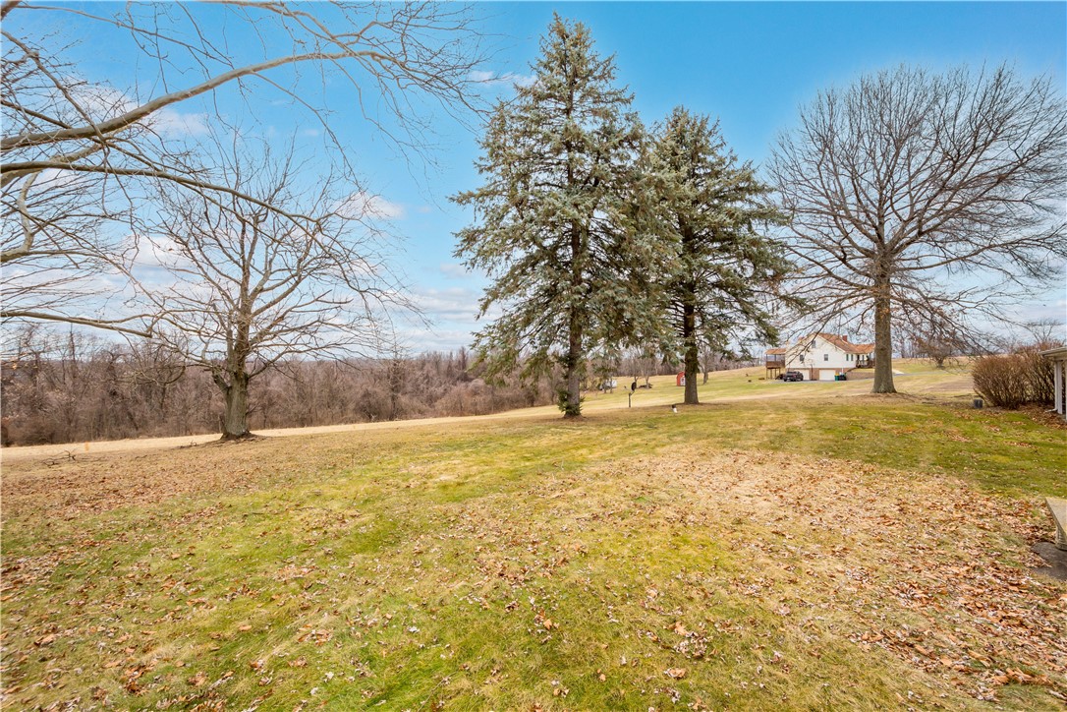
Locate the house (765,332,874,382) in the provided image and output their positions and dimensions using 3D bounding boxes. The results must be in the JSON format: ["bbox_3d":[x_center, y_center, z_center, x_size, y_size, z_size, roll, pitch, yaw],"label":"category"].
[{"bbox_3d":[59.600,0.160,91.400,15.500,9.100,17.000,0,0,43],"label":"house"}]

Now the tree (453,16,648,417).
[{"bbox_3d":[1.200,-5.500,17.500,8.000,15.800,7.600,0,0,0],"label":"tree"}]

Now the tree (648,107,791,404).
[{"bbox_3d":[9.600,-5.660,25.000,8.800,16.700,8.400,0,0,0],"label":"tree"}]

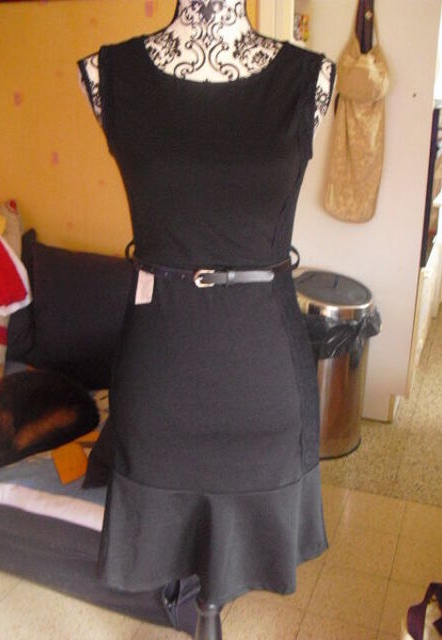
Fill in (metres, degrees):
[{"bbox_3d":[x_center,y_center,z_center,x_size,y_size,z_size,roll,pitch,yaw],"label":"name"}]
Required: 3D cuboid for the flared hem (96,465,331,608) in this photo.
[{"bbox_3d":[-0.010,0.357,1.214,0.420,0.200,0.270,0,16,-2],"label":"flared hem"}]

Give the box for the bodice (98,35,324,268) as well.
[{"bbox_3d":[-0.012,-0.245,1.026,0.345,0.335,0.225,0,16,-2],"label":"bodice"}]

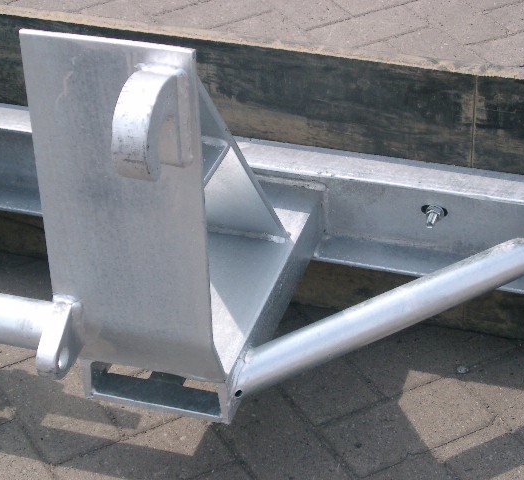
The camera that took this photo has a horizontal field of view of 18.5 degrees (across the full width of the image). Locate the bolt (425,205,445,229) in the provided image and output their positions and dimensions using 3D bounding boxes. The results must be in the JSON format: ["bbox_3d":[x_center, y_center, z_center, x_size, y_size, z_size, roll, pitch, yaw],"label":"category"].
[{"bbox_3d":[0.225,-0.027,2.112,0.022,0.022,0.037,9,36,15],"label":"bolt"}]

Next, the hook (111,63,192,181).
[{"bbox_3d":[-0.111,-0.100,1.577,0.052,0.115,0.089,9,36,15],"label":"hook"}]

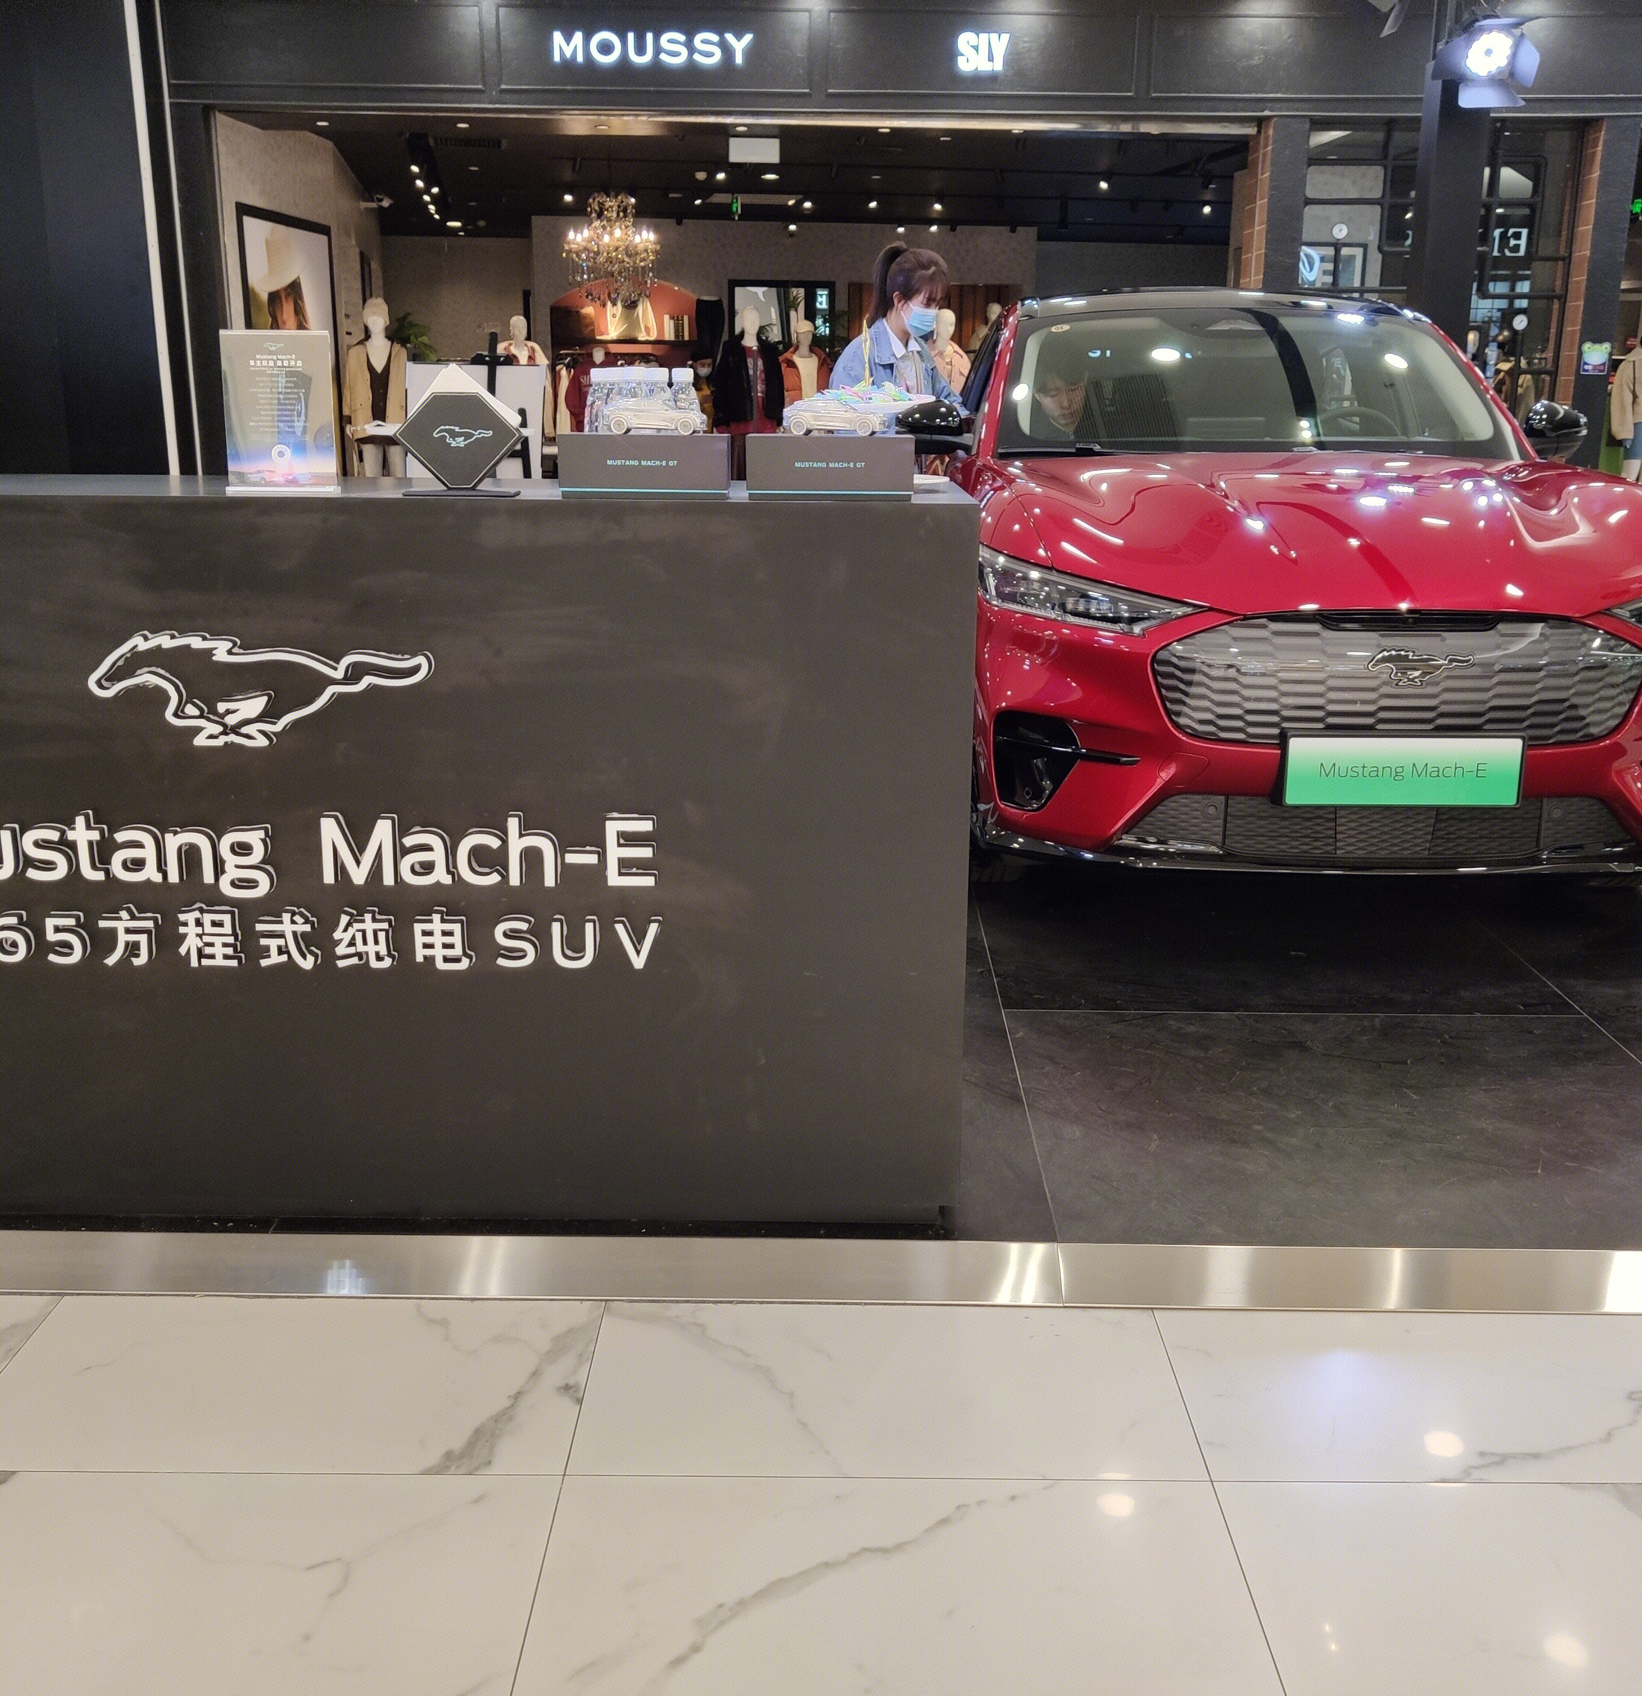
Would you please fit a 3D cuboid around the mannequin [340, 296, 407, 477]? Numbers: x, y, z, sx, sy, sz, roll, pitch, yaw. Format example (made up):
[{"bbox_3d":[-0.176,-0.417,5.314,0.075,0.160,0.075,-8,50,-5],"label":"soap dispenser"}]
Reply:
[{"bbox_3d":[-3.097,-2.957,12.063,0.460,1.823,0.340,-2,16,-8],"label":"mannequin"}]

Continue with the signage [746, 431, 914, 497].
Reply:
[{"bbox_3d":[0.014,-0.519,2.321,0.225,0.086,0.060,0,16,0],"label":"signage"}]

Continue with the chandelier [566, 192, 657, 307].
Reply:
[{"bbox_3d":[-1.431,-4.085,11.637,0.650,0.738,0.650,0,16,0],"label":"chandelier"}]

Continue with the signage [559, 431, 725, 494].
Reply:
[{"bbox_3d":[-0.237,-0.520,2.322,0.231,0.086,0.060,0,16,0],"label":"signage"}]

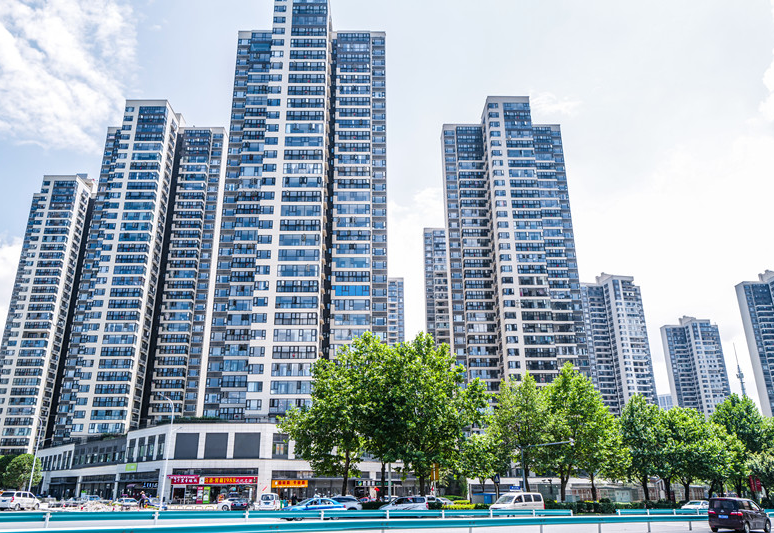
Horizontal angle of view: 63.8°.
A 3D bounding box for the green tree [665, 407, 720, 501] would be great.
[{"bbox_3d":[45.807,28.392,92.915,8.096,14.755,7.800,0,-21,0],"label":"green tree"}]

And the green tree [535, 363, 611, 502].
[{"bbox_3d":[20.015,18.117,67.807,8.000,15.446,8.000,0,-21,0],"label":"green tree"}]

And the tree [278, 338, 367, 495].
[{"bbox_3d":[-5.920,14.720,58.608,8.910,16.267,8.500,0,-21,0],"label":"tree"}]

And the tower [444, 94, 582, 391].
[{"bbox_3d":[32.644,5.911,160.653,33.000,103.800,21.000,0,-21,0],"label":"tower"}]

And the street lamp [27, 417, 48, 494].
[{"bbox_3d":[-44.301,24.756,78.385,0.400,11.479,2.200,-19,-28,40],"label":"street lamp"}]

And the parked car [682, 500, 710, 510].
[{"bbox_3d":[32.078,24.504,63.325,4.600,1.470,1.800,7,-22,-19],"label":"parked car"}]

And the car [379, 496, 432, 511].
[{"bbox_3d":[1.609,20.915,54.096,4.500,1.760,1.750,16,-26,-36],"label":"car"}]

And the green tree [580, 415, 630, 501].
[{"bbox_3d":[24.598,21.628,70.254,6.000,10.539,6.000,0,-21,0],"label":"green tree"}]

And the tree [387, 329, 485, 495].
[{"bbox_3d":[4.262,13.604,55.746,8.800,15.801,8.800,0,-21,0],"label":"tree"}]

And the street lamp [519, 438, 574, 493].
[{"bbox_3d":[14.904,19.410,57.748,0.400,6.100,6.300,16,-26,-37],"label":"street lamp"}]

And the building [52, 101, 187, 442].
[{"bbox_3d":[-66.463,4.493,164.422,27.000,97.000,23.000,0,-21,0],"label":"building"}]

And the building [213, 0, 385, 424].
[{"bbox_3d":[-16.377,-8.702,125.406,32.000,98.000,24.000,0,-21,0],"label":"building"}]

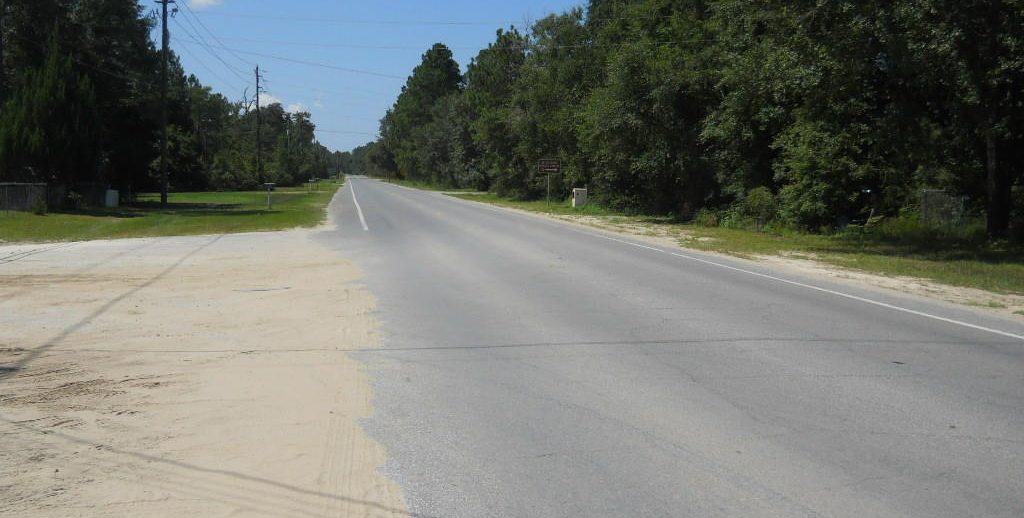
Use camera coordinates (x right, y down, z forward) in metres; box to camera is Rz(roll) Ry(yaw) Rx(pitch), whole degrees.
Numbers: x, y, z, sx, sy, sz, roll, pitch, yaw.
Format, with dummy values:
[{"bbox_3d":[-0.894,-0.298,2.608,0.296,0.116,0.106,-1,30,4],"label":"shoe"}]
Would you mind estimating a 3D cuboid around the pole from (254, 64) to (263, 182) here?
[{"bbox_3d":[-25.941,-13.692,112.000,0.750,12.500,0.450,0,5,-9],"label":"pole"}]

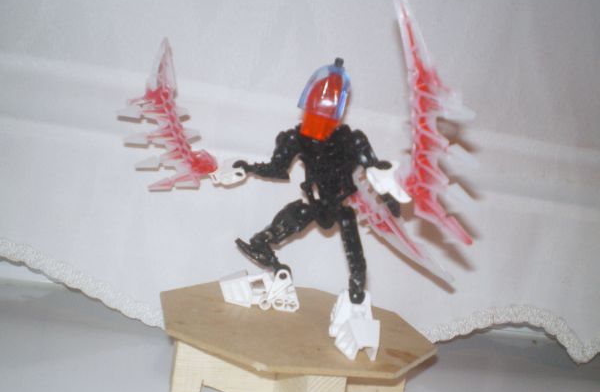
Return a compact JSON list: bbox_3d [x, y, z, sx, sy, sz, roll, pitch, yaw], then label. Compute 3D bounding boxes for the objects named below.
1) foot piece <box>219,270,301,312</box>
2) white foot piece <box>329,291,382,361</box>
[{"bbox_3d":[-0.023,0.051,0.388,0.047,0.024,0.022,9,9,-5],"label":"foot piece"},{"bbox_3d":[0.030,0.067,0.353,0.022,0.024,0.047,7,12,-13],"label":"white foot piece"}]

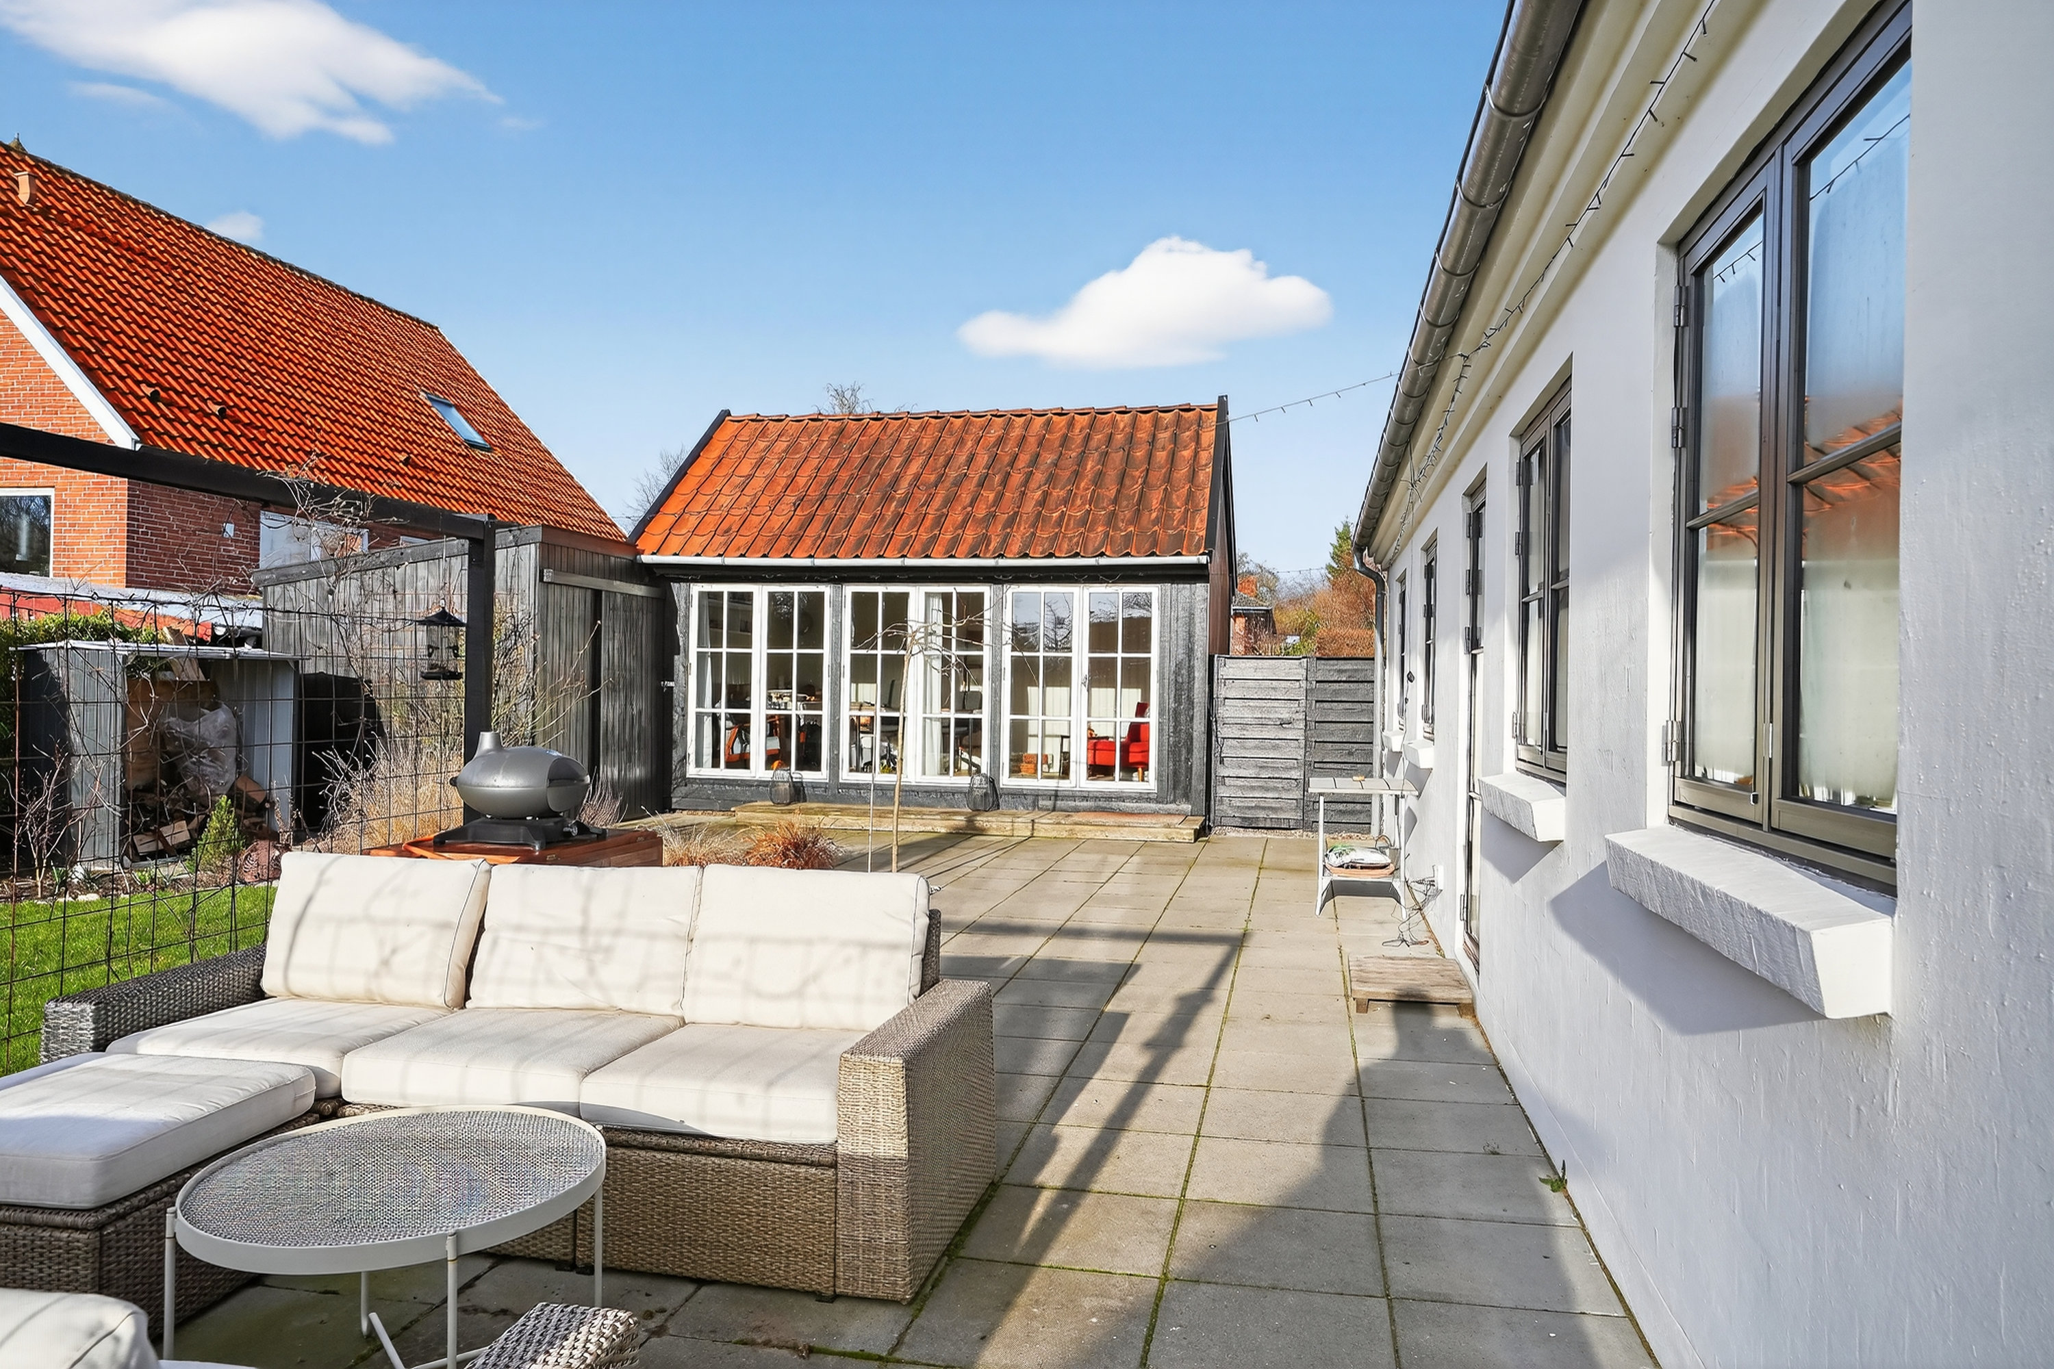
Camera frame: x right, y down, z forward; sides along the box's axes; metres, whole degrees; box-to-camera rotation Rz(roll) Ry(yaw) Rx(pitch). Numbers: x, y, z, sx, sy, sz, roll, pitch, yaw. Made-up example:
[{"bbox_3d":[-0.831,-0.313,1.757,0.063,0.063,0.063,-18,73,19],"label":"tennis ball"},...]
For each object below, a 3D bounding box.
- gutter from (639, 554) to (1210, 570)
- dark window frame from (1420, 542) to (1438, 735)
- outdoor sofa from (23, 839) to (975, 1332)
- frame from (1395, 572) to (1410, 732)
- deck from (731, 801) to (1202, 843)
[{"bbox_3d":[-1.010,-1.120,11.919,5.300,0.100,0.120,1,0,8],"label":"gutter"},{"bbox_3d":[2.345,-0.235,7.476,0.100,1.140,1.050,1,0,12],"label":"dark window frame"},{"bbox_3d":[-1.337,0.923,3.166,2.280,0.830,1.460,0,0,12],"label":"outdoor sofa"},{"bbox_3d":[2.799,-0.218,9.626,0.100,1.140,1.050,1,0,12],"label":"frame"},{"bbox_3d":[-0.489,1.240,11.752,4.040,0.120,0.870,1,0,8],"label":"deck"}]

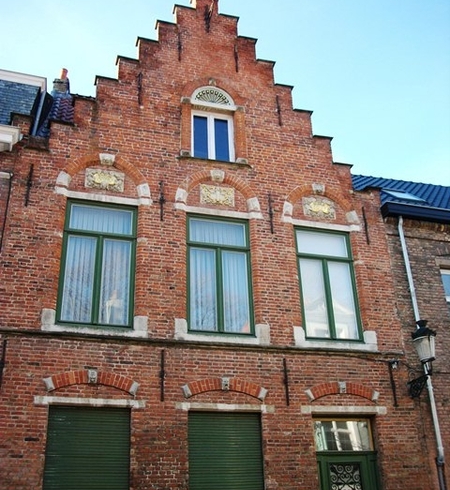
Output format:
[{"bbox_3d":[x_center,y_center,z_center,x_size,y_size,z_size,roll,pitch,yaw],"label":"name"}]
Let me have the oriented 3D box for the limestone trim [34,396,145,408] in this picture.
[{"bbox_3d":[-1.899,2.248,7.873,1.539,0.133,0.120,6,-27,-17],"label":"limestone trim"}]

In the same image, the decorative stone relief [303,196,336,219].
[{"bbox_3d":[1.857,-0.722,11.027,0.719,0.460,0.080,7,-28,-18],"label":"decorative stone relief"}]

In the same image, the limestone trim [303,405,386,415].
[{"bbox_3d":[1.985,2.787,9.336,1.626,0.134,0.130,7,-28,-18],"label":"limestone trim"}]

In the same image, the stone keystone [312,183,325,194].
[{"bbox_3d":[1.867,-1.086,11.199,0.291,0.250,0.130,7,-28,-18],"label":"stone keystone"}]

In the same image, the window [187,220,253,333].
[{"bbox_3d":[-0.089,0.522,9.815,1.200,2.243,0.110,7,-28,-18],"label":"window"}]

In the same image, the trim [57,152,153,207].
[{"bbox_3d":[-2.044,-1.128,9.477,1.574,0.960,0.140,6,-27,-17],"label":"trim"}]

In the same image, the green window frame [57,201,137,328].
[{"bbox_3d":[-2.077,0.308,9.171,1.196,2.222,0.110,7,-28,-18],"label":"green window frame"}]

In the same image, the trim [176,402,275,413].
[{"bbox_3d":[0.008,2.481,8.427,1.561,0.128,0.120,6,-27,-17],"label":"trim"}]

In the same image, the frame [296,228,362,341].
[{"bbox_3d":[1.847,0.699,10.064,1.154,2.173,0.100,6,-27,-17],"label":"frame"}]

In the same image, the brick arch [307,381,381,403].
[{"bbox_3d":[1.992,2.521,9.462,1.431,0.369,0.110,7,-28,-18],"label":"brick arch"}]

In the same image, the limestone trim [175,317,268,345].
[{"bbox_3d":[-0.050,1.475,9.242,1.653,0.364,0.160,7,-28,-18],"label":"limestone trim"}]

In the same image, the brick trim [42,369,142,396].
[{"bbox_3d":[-1.914,1.982,7.988,1.338,0.348,0.120,6,-27,-17],"label":"brick trim"}]

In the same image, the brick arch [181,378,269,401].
[{"bbox_3d":[-0.003,2.290,8.825,1.433,0.377,0.110,7,-28,-18],"label":"brick arch"}]

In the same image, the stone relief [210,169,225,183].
[{"bbox_3d":[-0.156,-1.233,10.180,0.274,0.261,0.140,6,-27,-17],"label":"stone relief"}]

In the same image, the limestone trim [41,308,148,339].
[{"bbox_3d":[-1.951,1.212,8.358,1.560,0.358,0.160,6,-27,-17],"label":"limestone trim"}]

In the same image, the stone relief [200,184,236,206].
[{"bbox_3d":[-0.145,-0.869,9.992,0.636,0.410,0.080,6,-27,-17],"label":"stone relief"}]

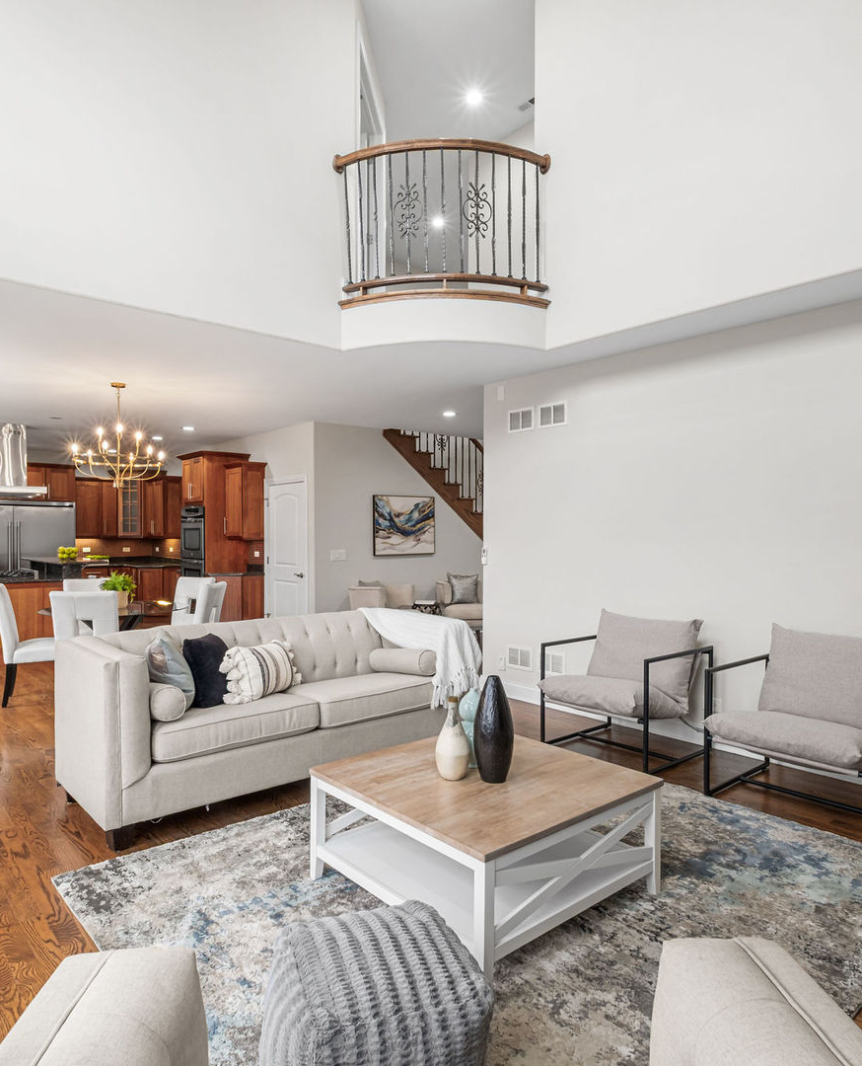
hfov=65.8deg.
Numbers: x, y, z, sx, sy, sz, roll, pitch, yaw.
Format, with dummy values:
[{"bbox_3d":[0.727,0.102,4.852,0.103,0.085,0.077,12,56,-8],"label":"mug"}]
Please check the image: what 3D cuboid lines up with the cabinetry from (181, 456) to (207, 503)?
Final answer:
[{"bbox_3d":[-3.102,-0.725,9.463,0.580,0.624,0.762,0,0,-42],"label":"cabinetry"}]

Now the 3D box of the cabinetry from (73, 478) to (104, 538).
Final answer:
[{"bbox_3d":[-5.824,-0.402,11.257,0.433,0.992,0.330,0,0,-42],"label":"cabinetry"}]

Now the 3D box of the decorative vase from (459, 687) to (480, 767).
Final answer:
[{"bbox_3d":[0.184,0.820,2.825,0.120,0.328,0.120,0,0,0],"label":"decorative vase"}]

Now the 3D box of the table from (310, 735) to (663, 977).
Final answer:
[{"bbox_3d":[0.212,1.212,2.690,0.985,0.456,0.990,0,0,-41],"label":"table"}]

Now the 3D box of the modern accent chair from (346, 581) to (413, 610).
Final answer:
[{"bbox_3d":[-0.605,1.025,7.960,0.640,0.830,0.680,0,0,34],"label":"modern accent chair"}]

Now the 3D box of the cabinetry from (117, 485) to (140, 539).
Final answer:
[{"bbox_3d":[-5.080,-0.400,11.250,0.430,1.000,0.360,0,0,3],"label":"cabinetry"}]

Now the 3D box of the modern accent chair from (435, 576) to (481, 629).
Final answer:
[{"bbox_3d":[0.385,1.025,8.200,0.690,0.830,0.660,0,0,-13],"label":"modern accent chair"}]

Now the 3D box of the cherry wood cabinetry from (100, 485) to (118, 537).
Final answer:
[{"bbox_3d":[-5.510,-0.405,11.314,0.266,0.944,0.340,0,0,-42],"label":"cherry wood cabinetry"}]

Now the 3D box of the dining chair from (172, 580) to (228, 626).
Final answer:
[{"bbox_3d":[-2.210,0.920,6.040,0.470,1.000,0.620,0,0,44],"label":"dining chair"}]

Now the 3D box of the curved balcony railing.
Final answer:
[{"bbox_3d":[0.078,-2.145,4.640,1.540,1.080,0.310,0,0,0],"label":"curved balcony railing"}]

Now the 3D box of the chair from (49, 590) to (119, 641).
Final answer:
[{"bbox_3d":[-2.693,0.942,5.351,0.470,0.995,0.620,0,0,-12],"label":"chair"}]

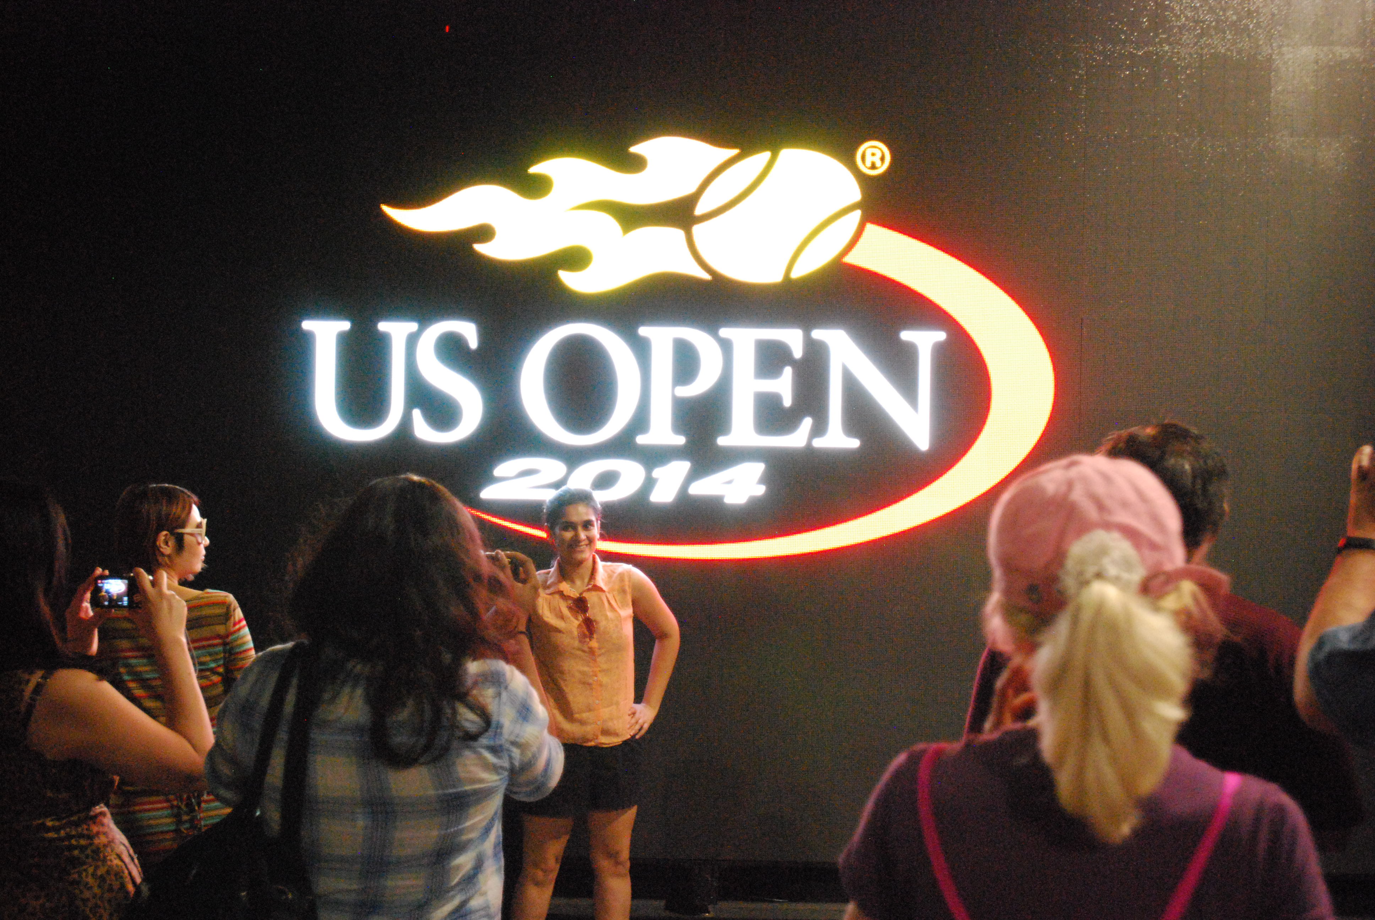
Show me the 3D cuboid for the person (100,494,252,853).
[{"bbox_3d":[-1.282,0.859,4.300,0.420,1.605,0.280,1,0,8],"label":"person"}]

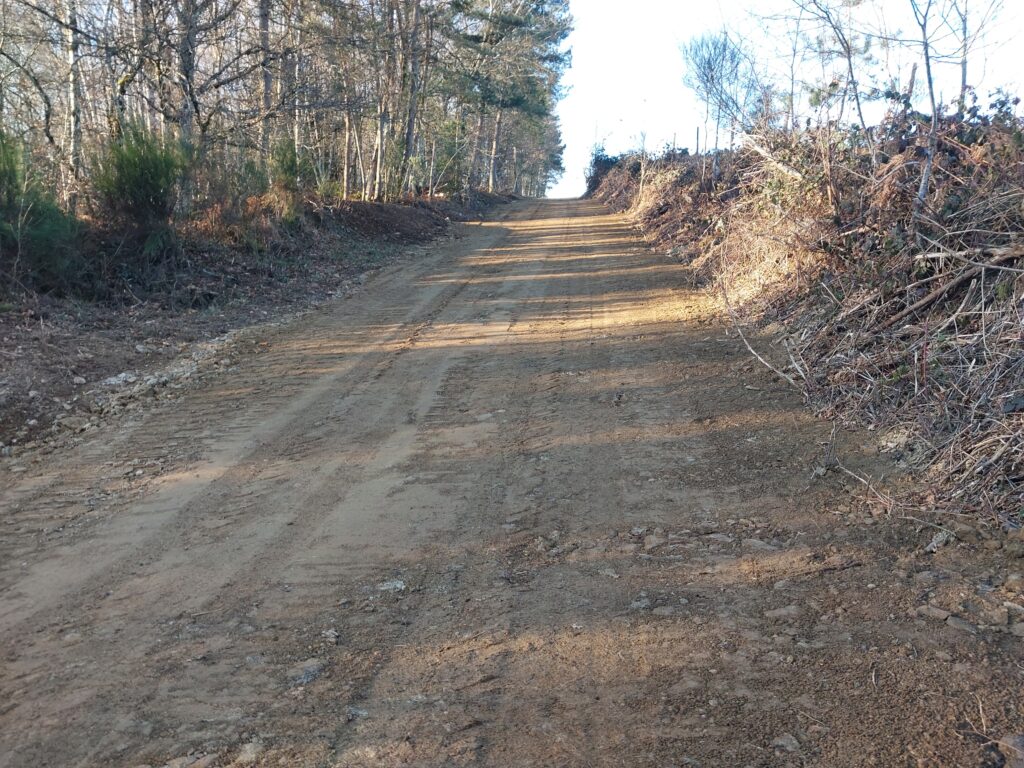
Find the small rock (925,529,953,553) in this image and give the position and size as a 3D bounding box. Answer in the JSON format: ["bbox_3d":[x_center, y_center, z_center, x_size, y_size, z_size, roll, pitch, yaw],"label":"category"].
[{"bbox_3d":[1.807,0.662,3.380,0.120,0.070,0.090,1,12,-5],"label":"small rock"}]

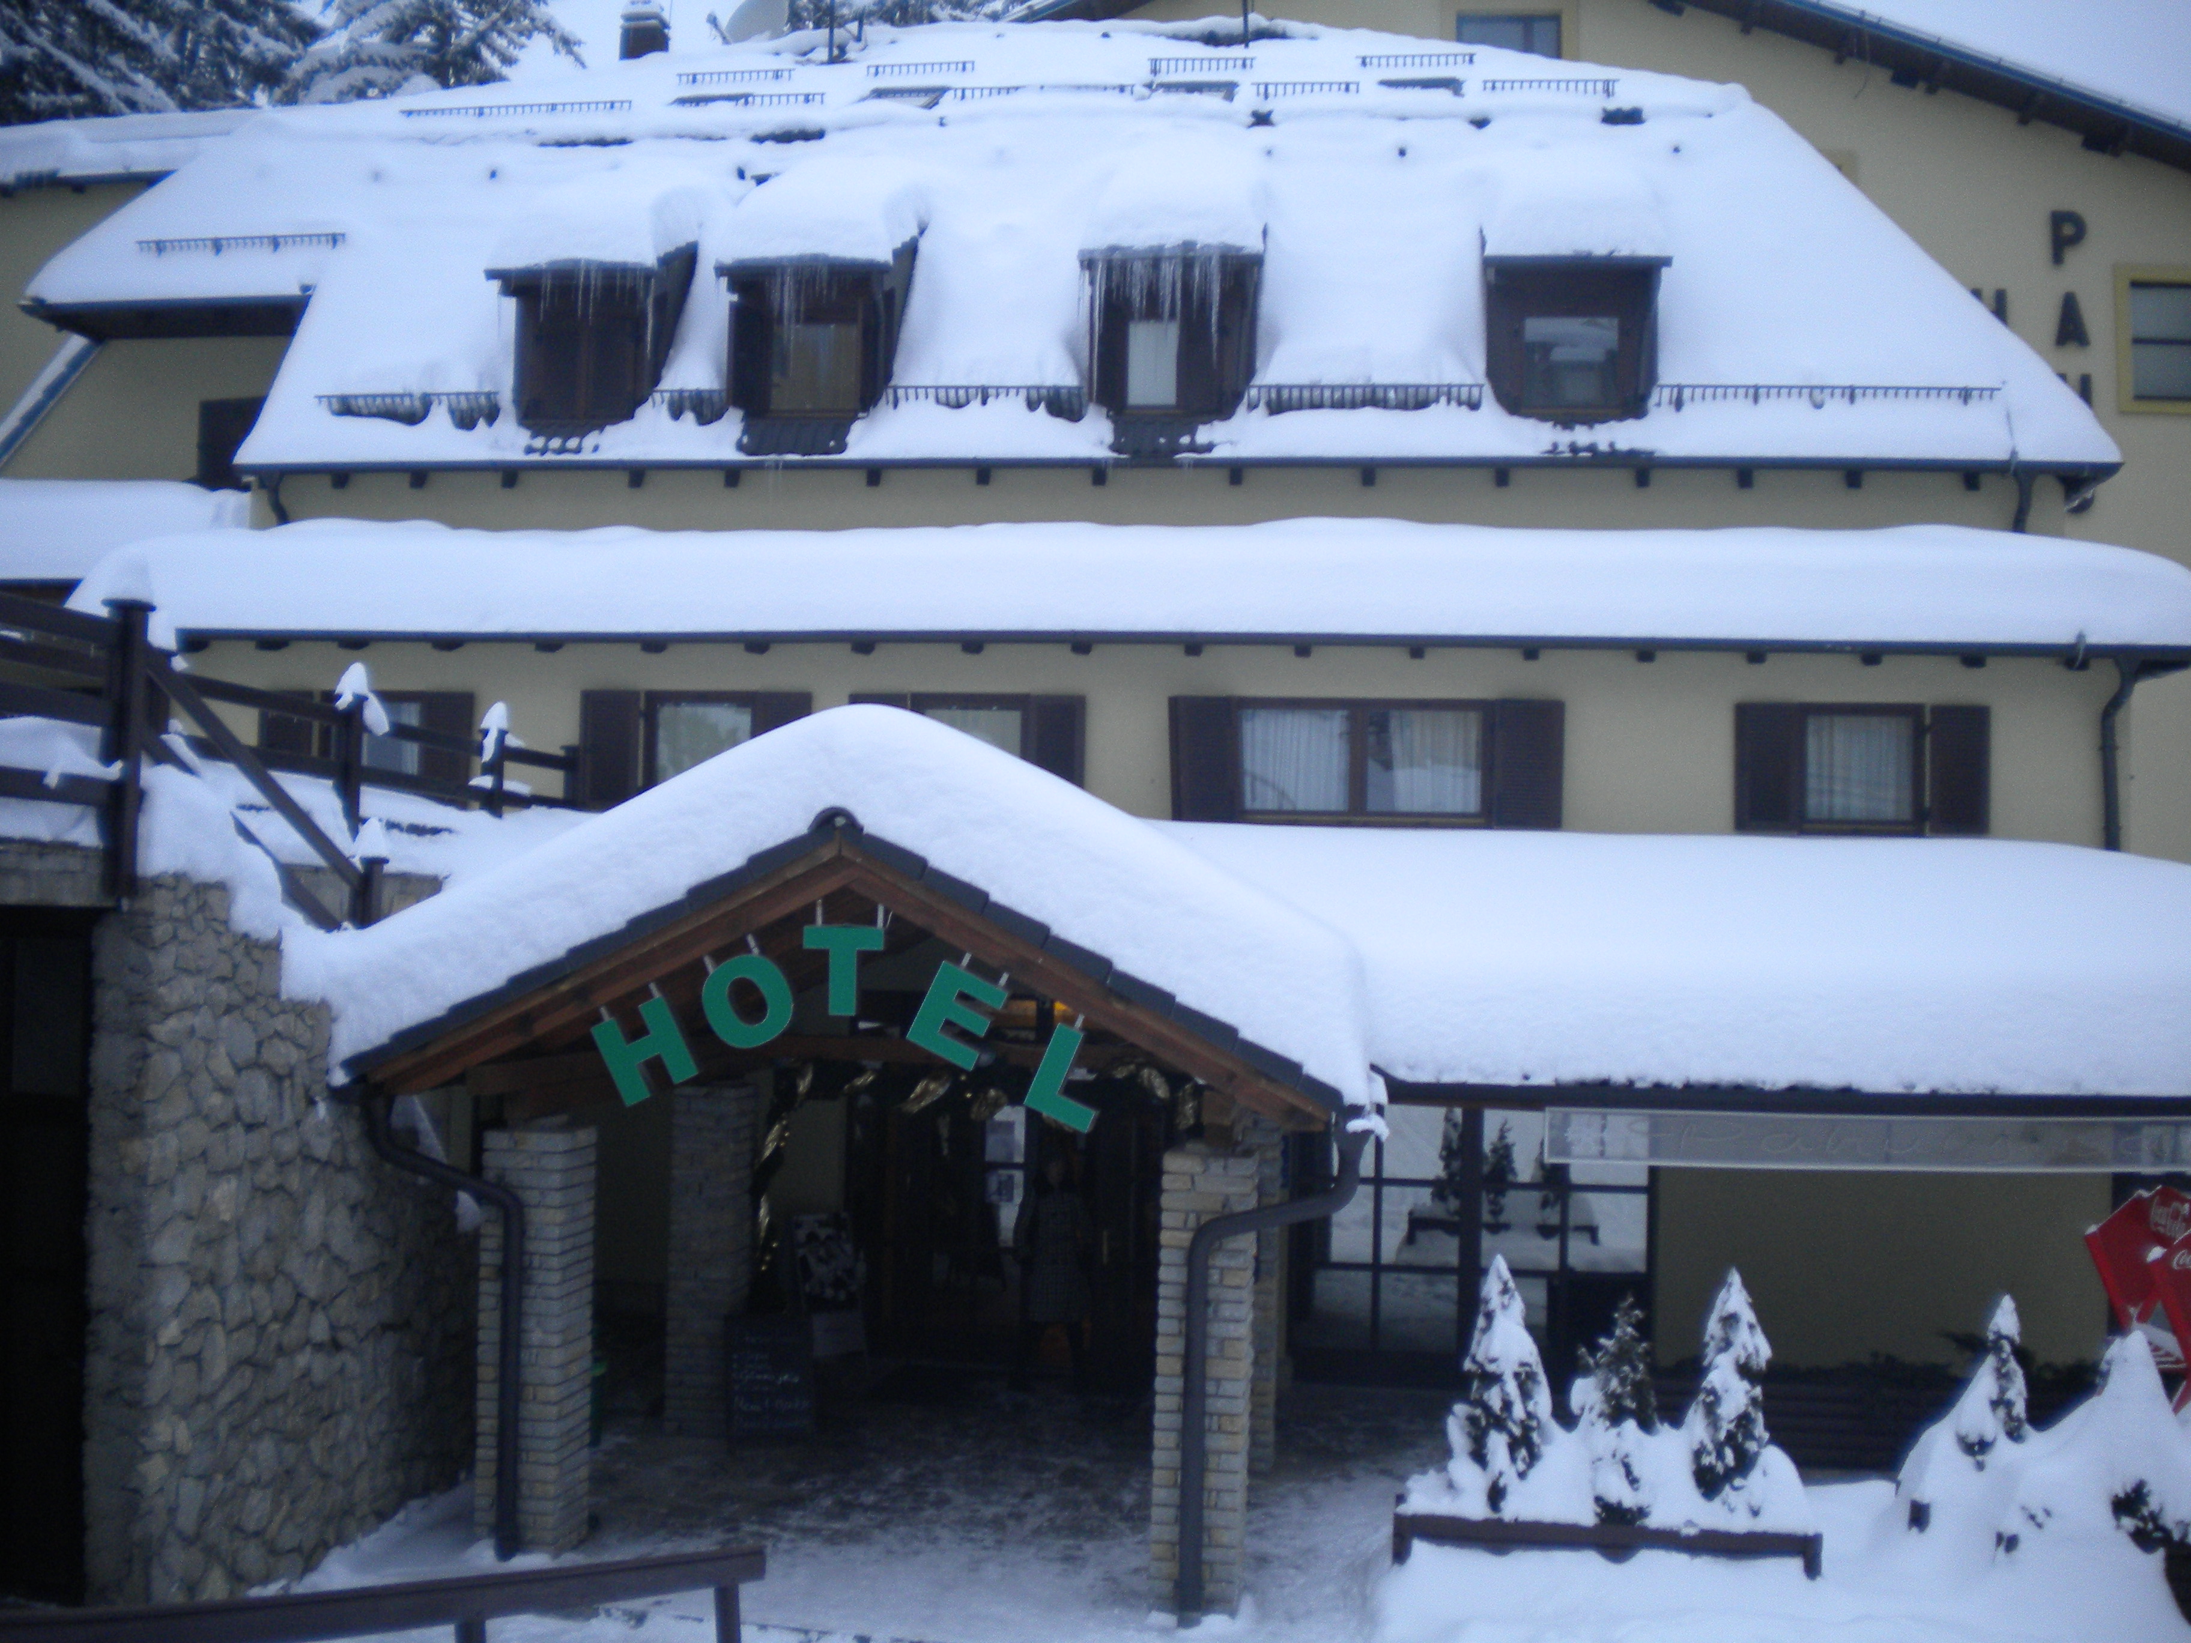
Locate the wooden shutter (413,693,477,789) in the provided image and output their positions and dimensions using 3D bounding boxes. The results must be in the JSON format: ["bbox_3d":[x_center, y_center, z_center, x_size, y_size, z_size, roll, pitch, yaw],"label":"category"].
[{"bbox_3d":[-6.455,-0.714,21.999,0.655,1.142,0.050,1,-3,8],"label":"wooden shutter"}]

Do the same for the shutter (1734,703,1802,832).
[{"bbox_3d":[6.116,-0.495,20.166,0.588,1.180,0.050,1,-3,8],"label":"shutter"}]

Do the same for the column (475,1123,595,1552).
[{"bbox_3d":[-2.943,2.678,11.597,0.440,2.170,0.440,1,-3,7],"label":"column"}]

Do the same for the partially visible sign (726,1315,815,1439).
[{"bbox_3d":[-2.011,3.446,13.700,0.550,0.800,0.300,1,-3,4],"label":"partially visible sign"}]

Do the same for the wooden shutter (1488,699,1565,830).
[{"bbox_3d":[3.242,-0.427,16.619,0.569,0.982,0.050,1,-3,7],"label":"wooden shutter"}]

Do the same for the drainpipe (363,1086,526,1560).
[{"bbox_3d":[-3.308,2.543,11.250,0.770,2.340,0.260,1,-3,7],"label":"drainpipe"}]

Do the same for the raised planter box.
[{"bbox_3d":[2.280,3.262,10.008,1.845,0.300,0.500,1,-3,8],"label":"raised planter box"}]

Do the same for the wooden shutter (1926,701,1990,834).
[{"bbox_3d":[6.339,-0.377,16.261,0.455,0.967,0.050,1,-3,7],"label":"wooden shutter"}]

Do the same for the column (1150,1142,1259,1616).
[{"bbox_3d":[0.542,2.719,10.828,0.430,2.200,0.430,1,-3,9],"label":"column"}]

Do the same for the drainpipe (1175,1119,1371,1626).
[{"bbox_3d":[0.837,2.587,10.416,0.907,2.344,0.280,1,-3,9],"label":"drainpipe"}]

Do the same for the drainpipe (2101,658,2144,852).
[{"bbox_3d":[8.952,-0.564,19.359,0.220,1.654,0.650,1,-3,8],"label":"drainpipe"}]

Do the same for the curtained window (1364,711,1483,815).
[{"bbox_3d":[3.062,-0.558,20.642,1.057,1.008,0.100,1,-3,8],"label":"curtained window"}]

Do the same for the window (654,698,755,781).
[{"bbox_3d":[-3.839,-0.703,21.650,1.041,0.990,0.100,1,-3,8],"label":"window"}]

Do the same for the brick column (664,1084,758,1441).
[{"bbox_3d":[-2.438,2.788,14.211,0.430,2.200,0.430,1,-3,9],"label":"brick column"}]

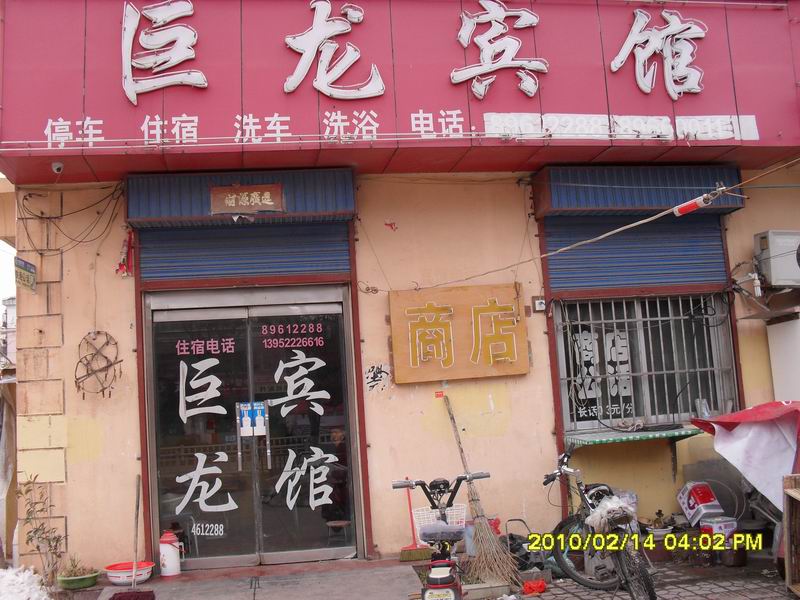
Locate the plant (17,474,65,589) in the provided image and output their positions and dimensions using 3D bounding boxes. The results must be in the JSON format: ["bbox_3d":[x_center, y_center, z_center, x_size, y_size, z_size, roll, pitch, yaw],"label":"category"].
[{"bbox_3d":[-2.958,1.895,6.656,0.390,0.940,0.340,-3,-6,-7],"label":"plant"}]

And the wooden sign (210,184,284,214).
[{"bbox_3d":[-1.296,-0.859,6.911,0.605,0.230,0.020,-3,-6,-7],"label":"wooden sign"}]

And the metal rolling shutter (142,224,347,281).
[{"bbox_3d":[-1.379,-0.425,7.301,1.864,0.491,0.060,-3,-6,-7],"label":"metal rolling shutter"}]

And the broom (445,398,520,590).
[{"bbox_3d":[0.623,1.590,6.986,0.460,1.639,0.250,-13,-25,-8],"label":"broom"}]

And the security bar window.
[{"bbox_3d":[2.342,0.588,7.665,1.743,1.242,0.080,-3,-6,-7],"label":"security bar window"}]

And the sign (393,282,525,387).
[{"bbox_3d":[0.544,0.310,7.403,1.250,0.851,0.045,-3,-6,-7],"label":"sign"}]

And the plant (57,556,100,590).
[{"bbox_3d":[-2.621,2.219,6.583,0.340,0.230,0.320,-3,-6,-7],"label":"plant"}]

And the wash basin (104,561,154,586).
[{"bbox_3d":[-2.217,2.244,6.630,0.410,0.140,0.410,-3,-6,-7],"label":"wash basin"}]

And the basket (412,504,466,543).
[{"bbox_3d":[0.286,1.616,5.850,0.360,0.220,0.240,-2,-6,-15],"label":"basket"}]

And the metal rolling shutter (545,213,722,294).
[{"bbox_3d":[2.258,-0.448,7.755,1.761,0.705,0.060,-3,-6,-7],"label":"metal rolling shutter"}]

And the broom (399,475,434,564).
[{"bbox_3d":[0.135,1.915,7.094,0.320,0.709,0.090,-5,-19,-8],"label":"broom"}]

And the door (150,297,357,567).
[{"bbox_3d":[-1.289,1.177,7.203,1.708,2.299,0.080,-3,-6,-7],"label":"door"}]

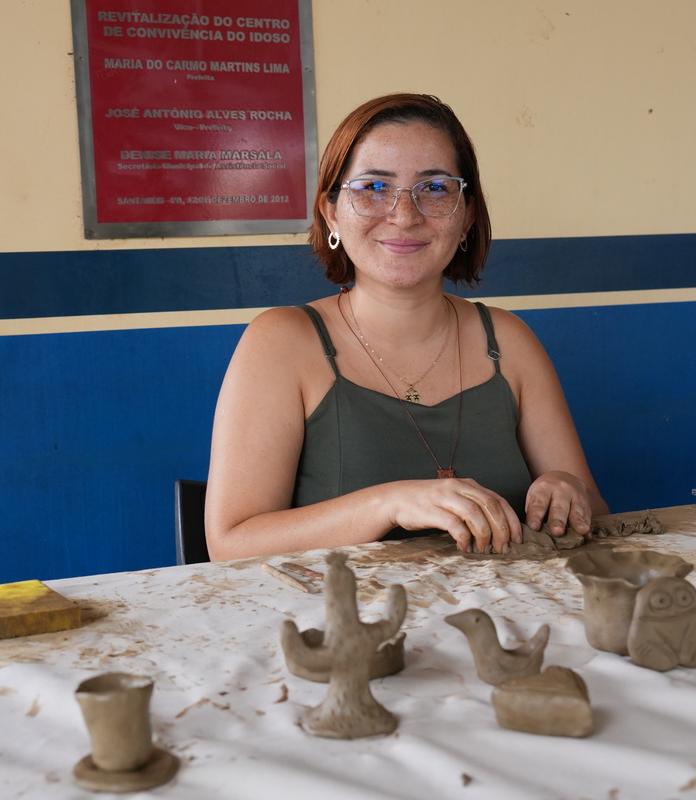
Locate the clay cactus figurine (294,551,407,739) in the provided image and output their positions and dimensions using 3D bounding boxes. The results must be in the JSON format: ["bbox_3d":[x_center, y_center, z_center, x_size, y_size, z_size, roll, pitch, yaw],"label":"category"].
[{"bbox_3d":[0.000,0.150,0.818,0.076,0.109,0.058,-2,6,0],"label":"clay cactus figurine"}]

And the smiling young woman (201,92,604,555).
[{"bbox_3d":[0.119,0.272,1.375,0.490,1.220,0.680,-3,6,-14],"label":"smiling young woman"}]

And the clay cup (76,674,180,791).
[{"bbox_3d":[-0.129,0.190,0.752,0.061,0.053,0.061,-2,6,0],"label":"clay cup"}]

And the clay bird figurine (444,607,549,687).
[{"bbox_3d":[0.104,0.168,0.905,0.073,0.049,0.040,-1,6,6],"label":"clay bird figurine"}]

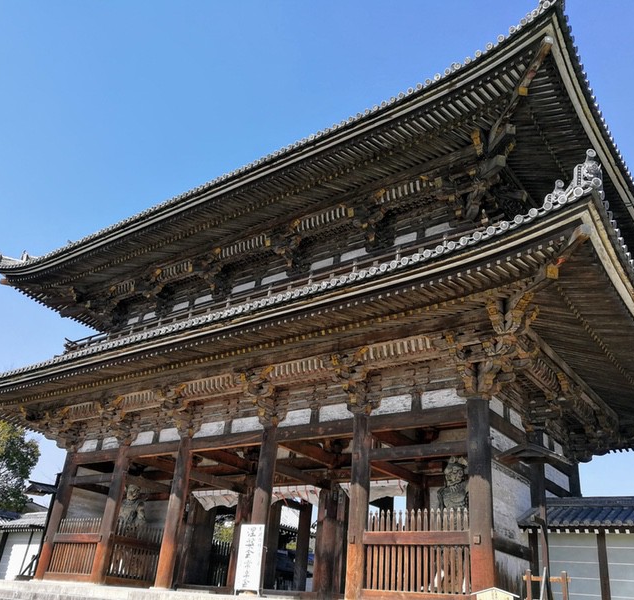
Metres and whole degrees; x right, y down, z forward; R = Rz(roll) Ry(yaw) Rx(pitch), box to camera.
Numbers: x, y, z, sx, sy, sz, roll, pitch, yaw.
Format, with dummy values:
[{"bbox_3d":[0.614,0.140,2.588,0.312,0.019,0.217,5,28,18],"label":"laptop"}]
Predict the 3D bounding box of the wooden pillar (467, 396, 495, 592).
[{"bbox_3d":[4.108,4.852,15.565,0.530,4.974,0.530,-16,-33,35],"label":"wooden pillar"}]

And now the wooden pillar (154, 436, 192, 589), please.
[{"bbox_3d":[-4.923,7.293,21.782,0.535,5.125,0.535,-15,-32,34],"label":"wooden pillar"}]

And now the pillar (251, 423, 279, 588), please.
[{"bbox_3d":[-1.823,6.623,20.117,0.512,5.248,0.512,-15,-32,35],"label":"pillar"}]

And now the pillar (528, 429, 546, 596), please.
[{"bbox_3d":[6.395,6.298,18.118,0.530,4.898,0.530,-16,-33,35],"label":"pillar"}]

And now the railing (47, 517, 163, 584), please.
[{"bbox_3d":[-8.493,10.629,26.167,3.695,2.296,3.772,-15,-32,35],"label":"railing"}]

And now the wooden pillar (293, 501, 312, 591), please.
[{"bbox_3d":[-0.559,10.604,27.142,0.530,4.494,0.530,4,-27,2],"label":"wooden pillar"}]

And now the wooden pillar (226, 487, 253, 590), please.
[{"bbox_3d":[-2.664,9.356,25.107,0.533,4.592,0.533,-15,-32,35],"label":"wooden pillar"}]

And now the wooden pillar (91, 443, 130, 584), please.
[{"bbox_3d":[-7.809,8.061,23.825,0.535,5.125,0.535,-15,-32,34],"label":"wooden pillar"}]

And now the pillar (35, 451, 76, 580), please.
[{"bbox_3d":[-11.089,9.121,26.794,0.512,5.248,0.512,-15,-32,35],"label":"pillar"}]

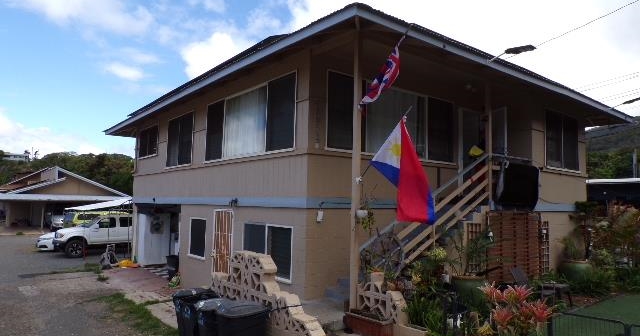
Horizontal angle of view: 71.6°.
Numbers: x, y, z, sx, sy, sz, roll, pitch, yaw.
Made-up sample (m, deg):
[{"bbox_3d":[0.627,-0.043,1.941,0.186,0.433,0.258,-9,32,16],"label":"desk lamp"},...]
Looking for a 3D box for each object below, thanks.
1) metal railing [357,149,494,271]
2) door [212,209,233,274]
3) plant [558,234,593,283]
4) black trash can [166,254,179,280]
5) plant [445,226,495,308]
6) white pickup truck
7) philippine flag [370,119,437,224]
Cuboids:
[{"bbox_3d":[1.733,1.001,8.398,3.500,2.700,1.120,5,-6,-37],"label":"metal railing"},{"bbox_3d":[-2.248,2.017,10.065,0.100,2.070,0.980,5,-6,-37],"label":"door"},{"bbox_3d":[6.231,2.227,10.800,0.820,1.220,0.820,5,-6,-37],"label":"plant"},{"bbox_3d":[-4.325,2.952,13.100,0.480,0.700,0.480,5,-6,-37],"label":"black trash can"},{"bbox_3d":[2.646,1.773,7.750,0.860,1.420,0.860,5,-6,-37],"label":"plant"},{"bbox_3d":[-9.053,2.979,19.994,5.200,1.760,1.780,5,-6,-37],"label":"white pickup truck"},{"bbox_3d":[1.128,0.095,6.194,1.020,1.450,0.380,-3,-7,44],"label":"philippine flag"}]

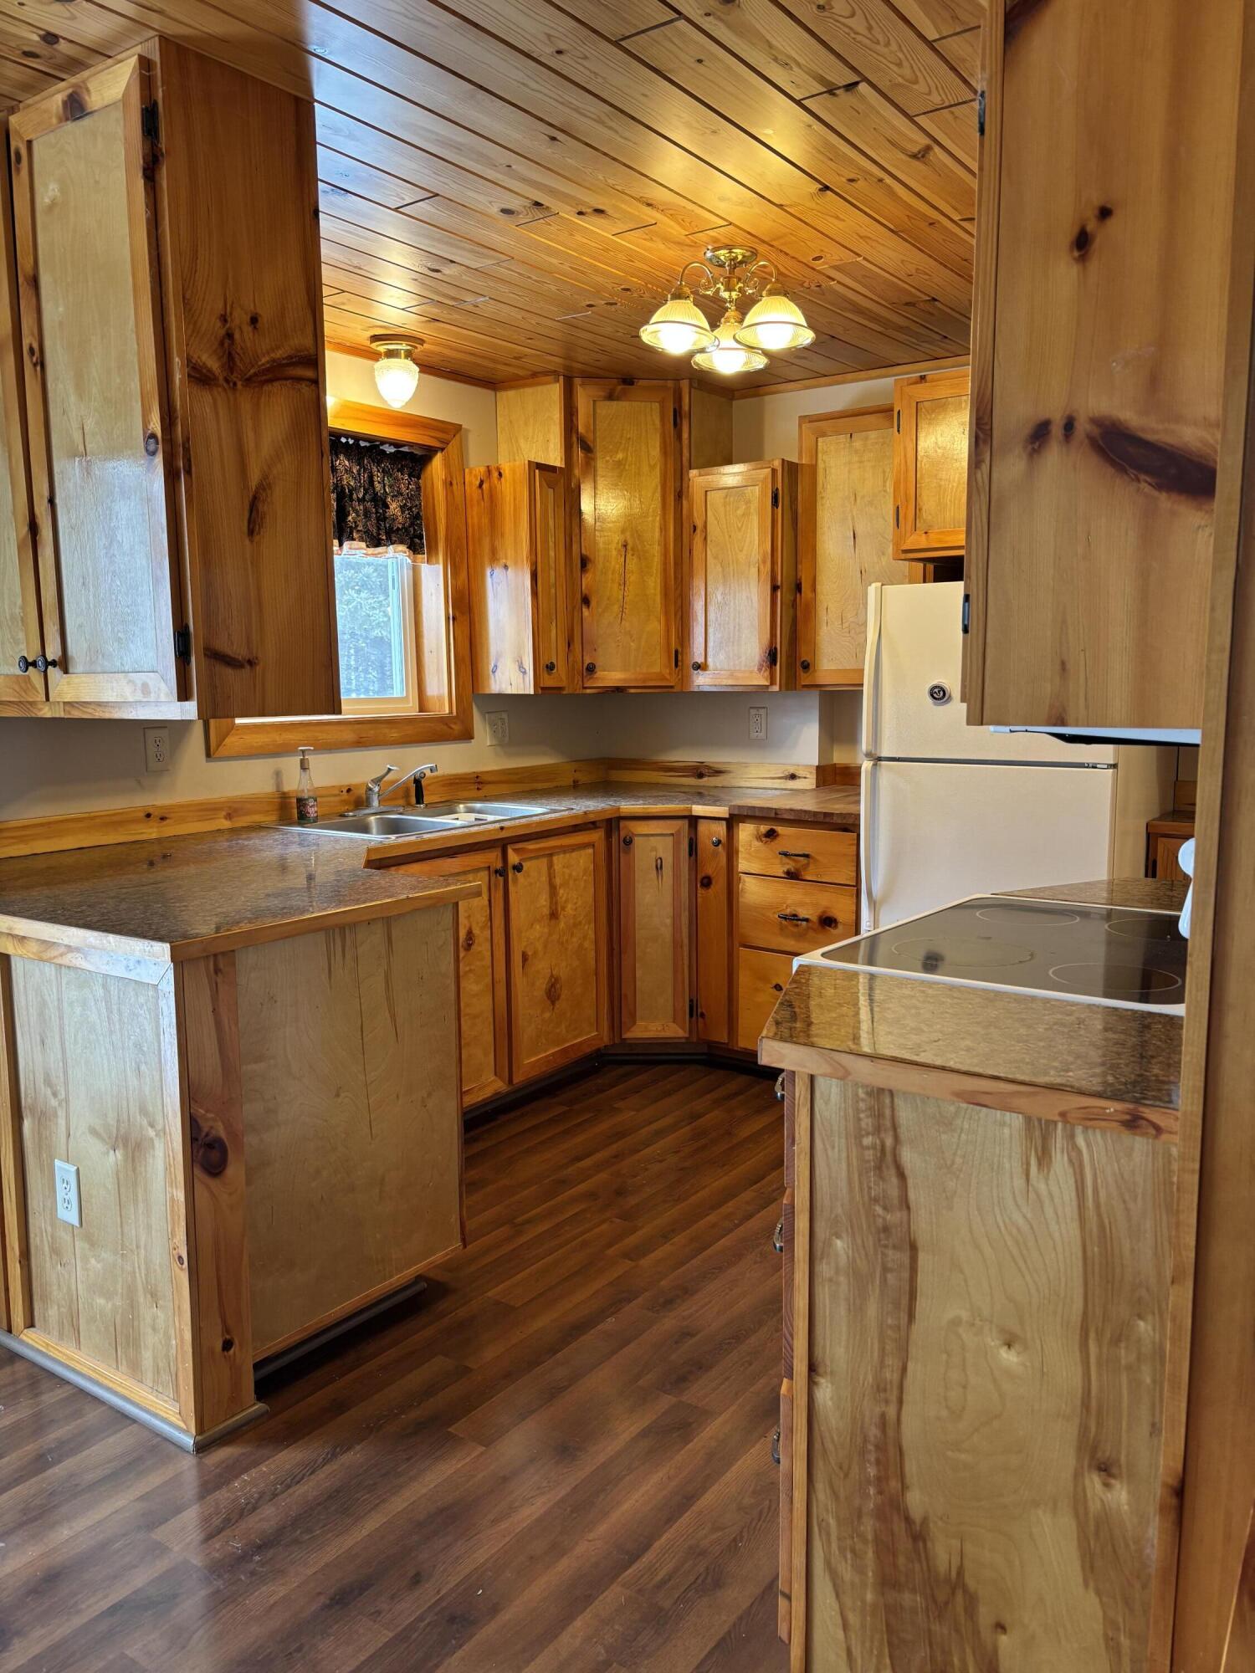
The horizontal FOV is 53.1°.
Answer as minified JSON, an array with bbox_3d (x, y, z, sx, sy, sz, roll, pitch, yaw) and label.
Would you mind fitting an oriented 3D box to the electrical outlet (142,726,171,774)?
[{"bbox_3d":[-1.296,-0.239,3.464,0.010,0.120,0.075,5,9,36],"label":"electrical outlet"}]

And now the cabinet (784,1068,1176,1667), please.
[{"bbox_3d":[0.541,0.720,1.563,0.600,0.884,0.345,5,9,36],"label":"cabinet"}]

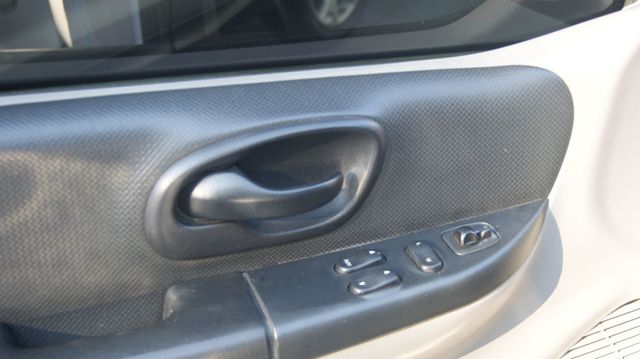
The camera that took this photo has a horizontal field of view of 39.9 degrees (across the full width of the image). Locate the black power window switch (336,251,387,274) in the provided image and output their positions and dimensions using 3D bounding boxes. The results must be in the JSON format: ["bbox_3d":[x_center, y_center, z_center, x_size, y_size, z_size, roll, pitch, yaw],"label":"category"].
[{"bbox_3d":[0.031,0.062,0.676,0.038,0.009,0.018,-12,31,-13],"label":"black power window switch"}]

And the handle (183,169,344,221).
[{"bbox_3d":[-0.042,0.011,0.680,0.119,0.030,0.030,-7,29,-15],"label":"handle"}]

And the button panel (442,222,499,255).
[{"bbox_3d":[0.121,0.046,0.705,0.042,0.013,0.030,-16,31,-10],"label":"button panel"}]

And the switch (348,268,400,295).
[{"bbox_3d":[0.042,0.078,0.676,0.040,0.009,0.019,-16,31,-10],"label":"switch"}]

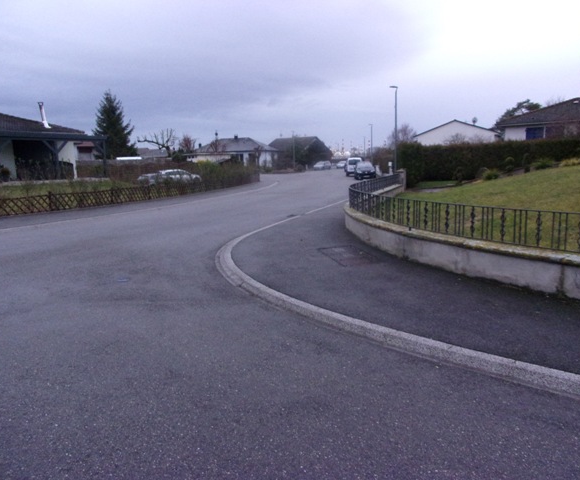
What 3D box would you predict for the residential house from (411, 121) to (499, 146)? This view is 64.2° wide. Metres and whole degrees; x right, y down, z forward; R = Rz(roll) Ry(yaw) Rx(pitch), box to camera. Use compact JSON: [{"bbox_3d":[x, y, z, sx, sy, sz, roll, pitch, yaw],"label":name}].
[{"bbox_3d":[18.001,-9.604,49.085,8.600,5.200,9.000,5,11,29],"label":"residential house"}]

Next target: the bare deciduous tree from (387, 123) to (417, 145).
[{"bbox_3d":[13.258,-10.856,54.958,3.500,6.000,3.500,0,10,0],"label":"bare deciduous tree"}]

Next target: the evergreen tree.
[{"bbox_3d":[-17.426,-10.482,45.893,4.300,8.500,4.300,0,10,0],"label":"evergreen tree"}]

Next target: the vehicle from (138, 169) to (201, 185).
[{"bbox_3d":[-9.056,-4.510,34.735,4.400,1.460,1.780,-3,10,-17],"label":"vehicle"}]

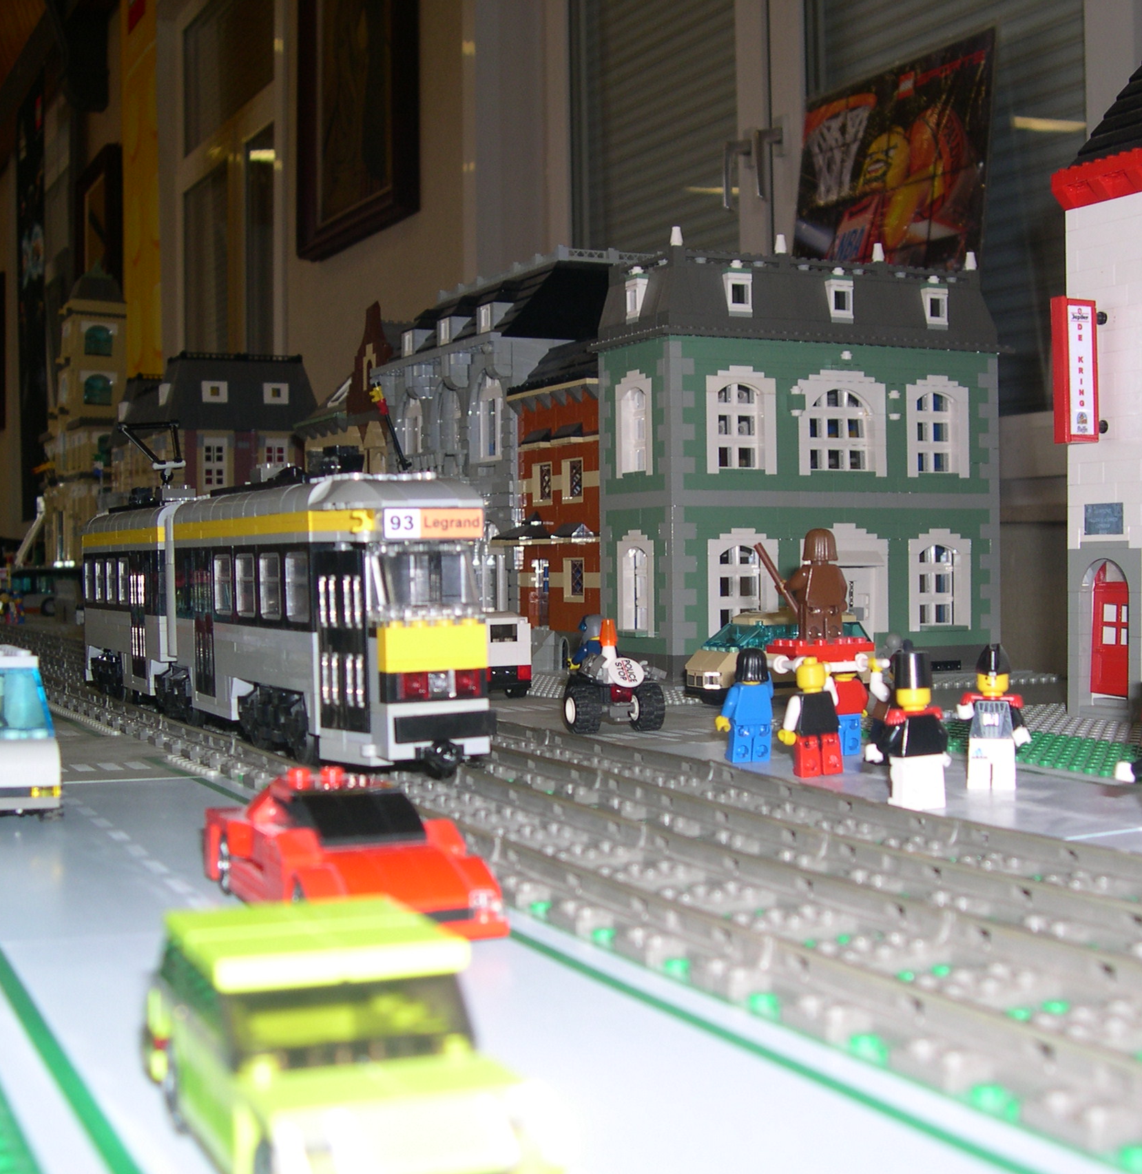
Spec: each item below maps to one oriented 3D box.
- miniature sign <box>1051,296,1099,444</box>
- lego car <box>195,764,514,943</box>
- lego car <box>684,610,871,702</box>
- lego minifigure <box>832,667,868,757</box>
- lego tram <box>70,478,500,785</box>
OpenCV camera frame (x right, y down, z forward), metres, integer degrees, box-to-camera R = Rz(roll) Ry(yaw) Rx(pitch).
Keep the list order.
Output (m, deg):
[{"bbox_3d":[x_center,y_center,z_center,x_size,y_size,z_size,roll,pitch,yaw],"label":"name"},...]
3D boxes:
[{"bbox_3d":[0.219,-0.093,0.748,0.017,0.063,0.011,-1,1,-27],"label":"miniature sign"},{"bbox_3d":[-0.051,0.058,0.388,0.045,0.030,0.093,-1,1,-26],"label":"lego car"},{"bbox_3d":[0.114,0.038,0.939,0.103,0.048,0.037,-1,1,-26],"label":"lego car"},{"bbox_3d":[0.105,0.046,0.676,0.025,0.041,0.015,-1,1,-26],"label":"lego minifigure"},{"bbox_3d":[-0.140,0.010,0.731,0.064,0.101,0.484,-1,1,-26],"label":"lego tram"}]

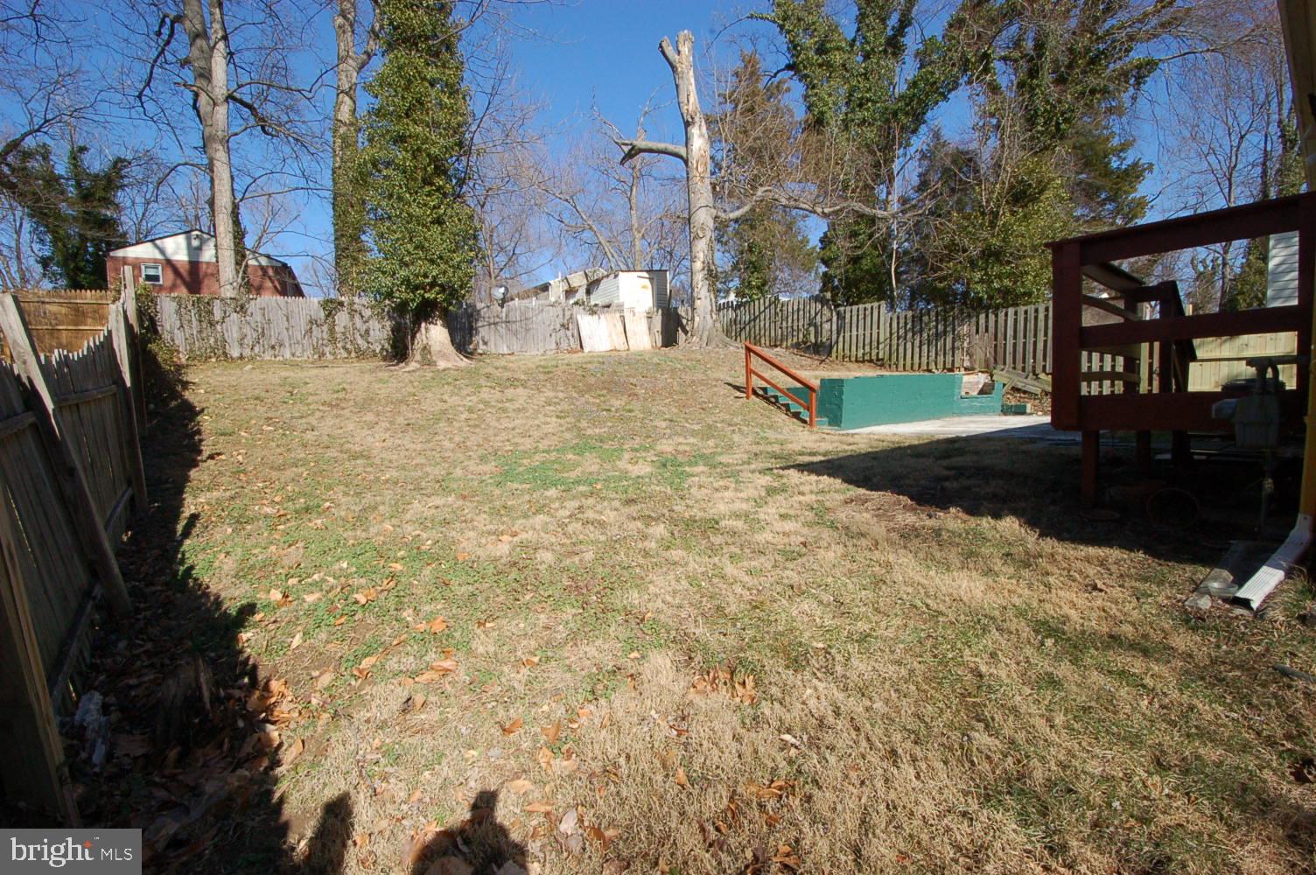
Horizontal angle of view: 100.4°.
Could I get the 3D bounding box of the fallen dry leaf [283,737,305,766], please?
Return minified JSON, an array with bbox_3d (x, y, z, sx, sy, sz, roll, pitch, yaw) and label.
[{"bbox_3d":[-1.295,1.118,1.950,0.075,0.040,0.120,-1,2,-23],"label":"fallen dry leaf"}]

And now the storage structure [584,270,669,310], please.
[{"bbox_3d":[-1.295,-5.751,24.318,2.500,2.300,2.600,-2,2,-35],"label":"storage structure"}]

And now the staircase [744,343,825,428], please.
[{"bbox_3d":[2.919,-1.215,12.700,0.900,1.950,1.750,-2,3,-41],"label":"staircase"}]

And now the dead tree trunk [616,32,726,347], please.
[{"bbox_3d":[0.488,-8.970,20.000,3.700,10.900,1.900,0,2,0],"label":"dead tree trunk"}]

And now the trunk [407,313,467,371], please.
[{"bbox_3d":[-6.586,-2.877,16.400,1.650,1.600,1.500,-1,2,-22],"label":"trunk"}]

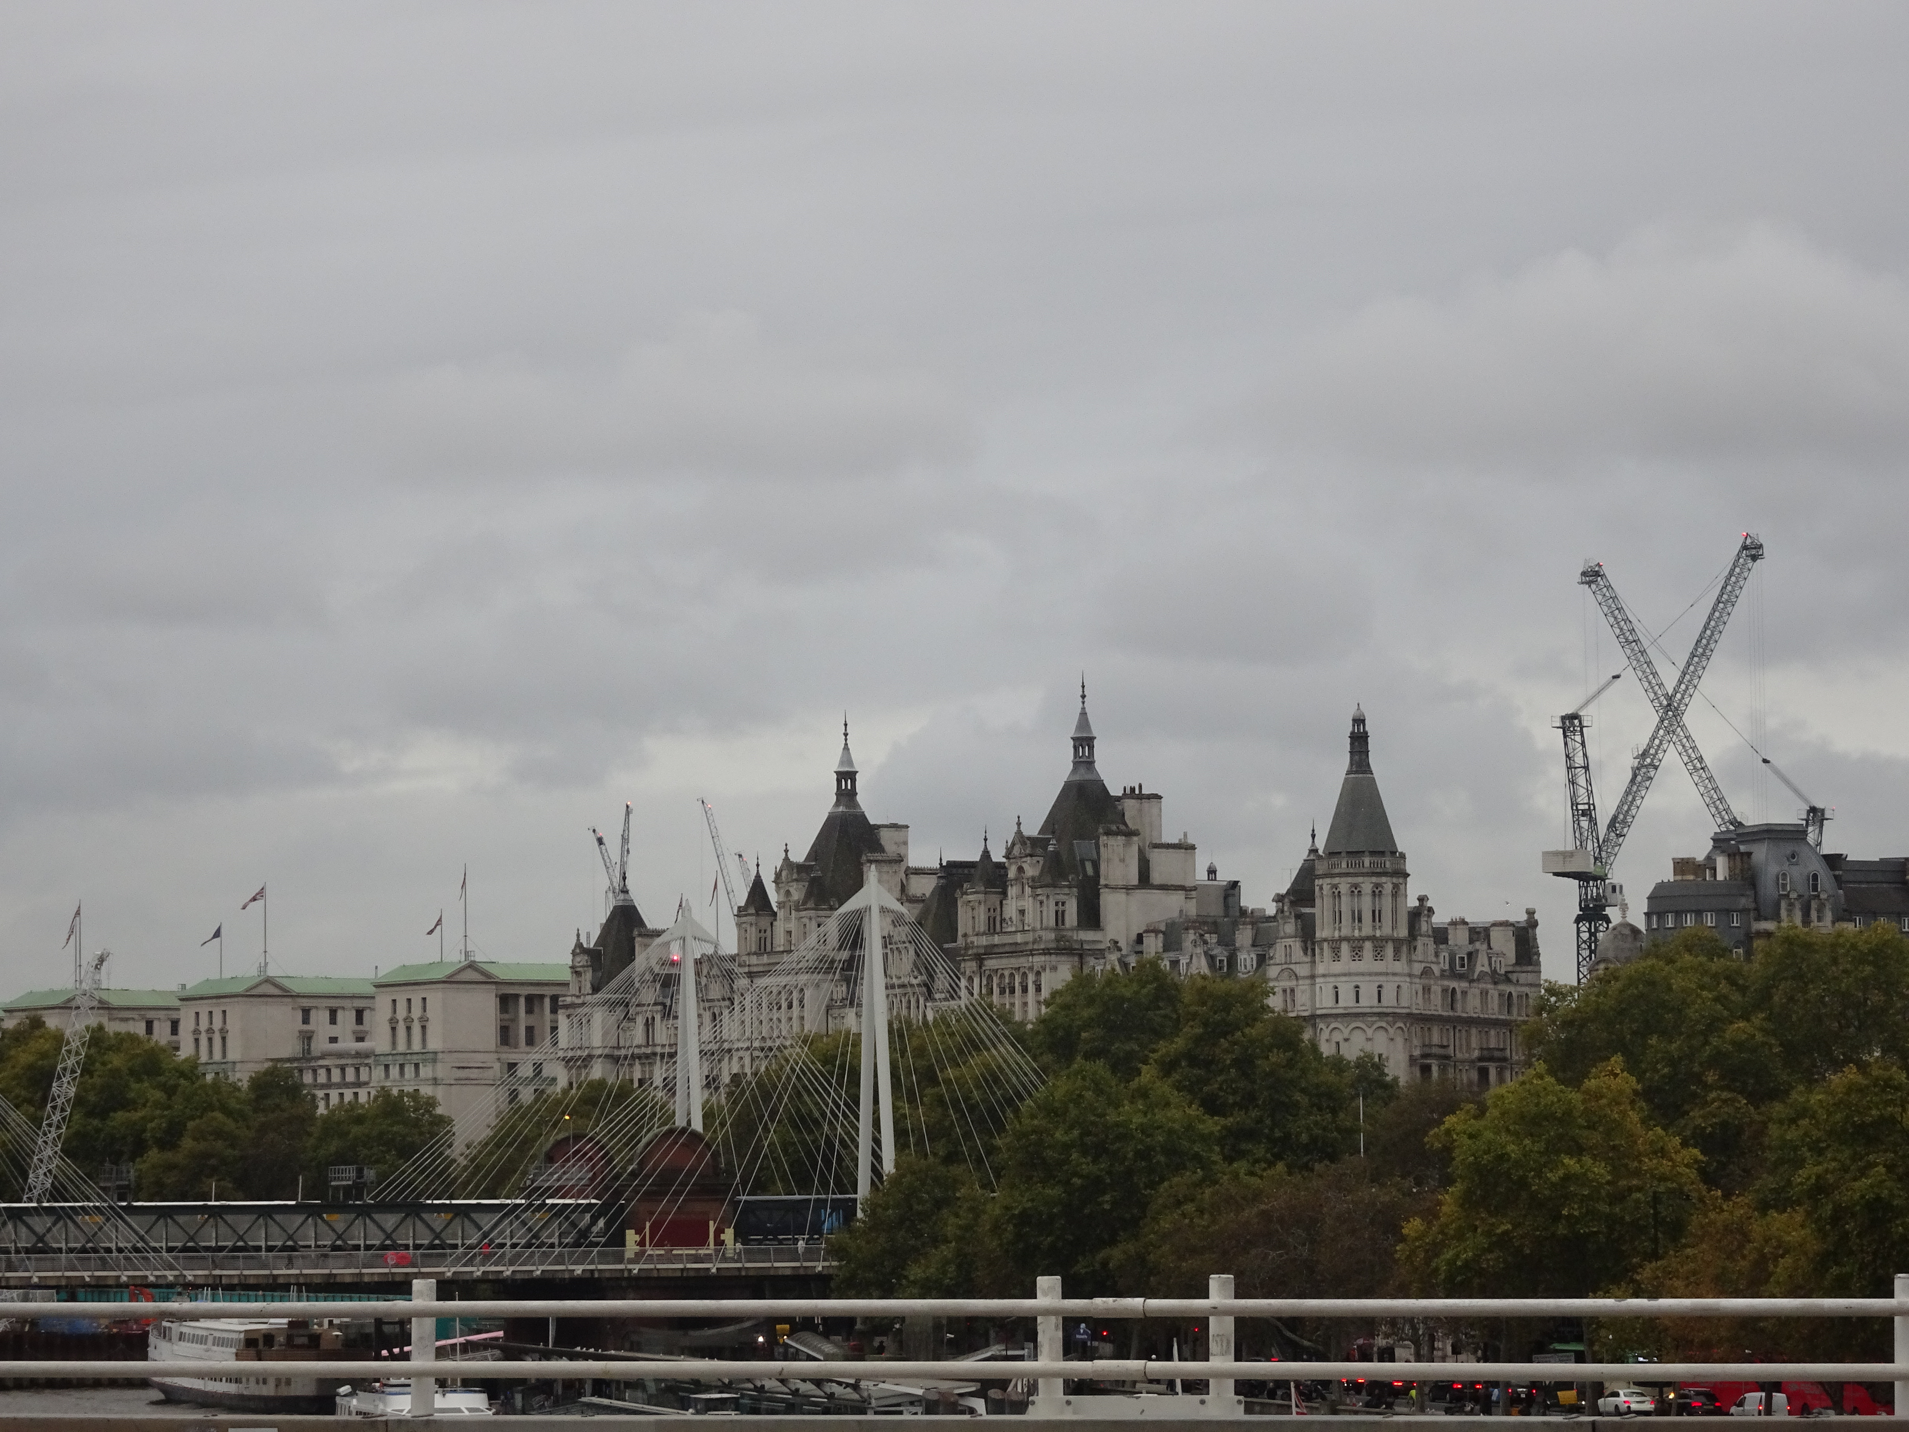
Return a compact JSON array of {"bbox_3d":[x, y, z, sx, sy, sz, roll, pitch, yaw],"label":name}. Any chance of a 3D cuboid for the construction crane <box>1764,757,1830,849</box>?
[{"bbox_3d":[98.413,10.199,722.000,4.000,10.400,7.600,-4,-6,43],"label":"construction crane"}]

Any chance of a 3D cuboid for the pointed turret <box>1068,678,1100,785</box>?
[{"bbox_3d":[11.905,1.234,568.000,2.750,9.800,2.750,2,-5,-27],"label":"pointed turret"}]

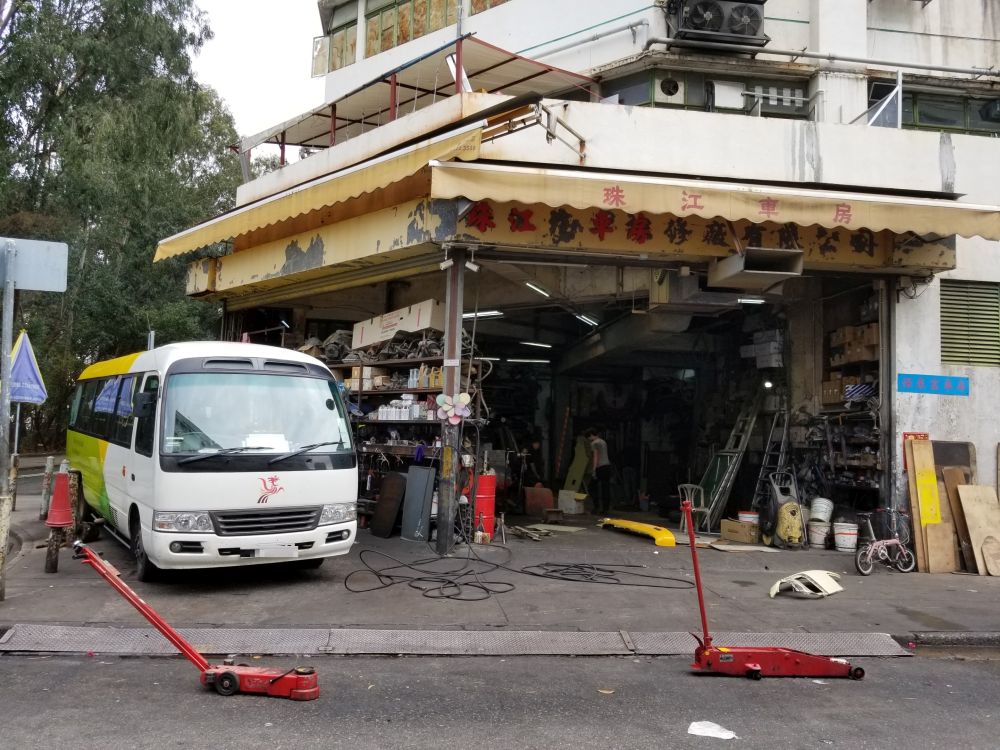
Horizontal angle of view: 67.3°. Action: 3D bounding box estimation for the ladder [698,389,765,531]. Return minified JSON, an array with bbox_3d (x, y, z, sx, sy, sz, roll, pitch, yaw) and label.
[{"bbox_3d":[3.983,1.408,12.886,0.180,2.680,0.450,31,-14,-15],"label":"ladder"}]

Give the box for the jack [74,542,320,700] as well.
[{"bbox_3d":[-2.055,1.632,5.088,1.739,0.933,0.320,1,-4,3],"label":"jack"}]

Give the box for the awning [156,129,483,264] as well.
[{"bbox_3d":[-2.881,-2.689,11.362,8.259,1.045,1.016,-3,-7,42],"label":"awning"}]

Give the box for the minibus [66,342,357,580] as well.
[{"bbox_3d":[-4.290,0.953,10.223,2.080,2.530,6.990,4,-3,-36],"label":"minibus"}]

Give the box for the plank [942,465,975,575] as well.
[{"bbox_3d":[6.009,1.856,9.697,0.307,1.347,0.030,2,-21,-8],"label":"plank"}]

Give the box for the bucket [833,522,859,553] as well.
[{"bbox_3d":[4.593,2.159,9.987,0.320,0.360,0.320,2,-5,0],"label":"bucket"}]

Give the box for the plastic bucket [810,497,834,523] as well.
[{"bbox_3d":[4.691,1.965,10.950,0.320,0.350,0.320,8,-17,2],"label":"plastic bucket"}]

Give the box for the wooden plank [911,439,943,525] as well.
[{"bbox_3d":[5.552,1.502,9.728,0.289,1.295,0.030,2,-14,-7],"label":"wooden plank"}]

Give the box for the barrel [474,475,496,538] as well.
[{"bbox_3d":[-0.346,1.822,10.392,0.580,0.885,0.580,2,-5,0],"label":"barrel"}]

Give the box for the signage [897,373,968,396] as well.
[{"bbox_3d":[5.781,0.132,10.009,1.040,0.235,0.020,3,-4,-7],"label":"signage"}]

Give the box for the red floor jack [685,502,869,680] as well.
[{"bbox_3d":[2.068,1.637,5.807,1.390,1.270,0.360,3,-5,-7],"label":"red floor jack"}]

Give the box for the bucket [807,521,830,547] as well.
[{"bbox_3d":[4.634,2.325,10.900,0.330,0.385,0.330,2,-4,0],"label":"bucket"}]

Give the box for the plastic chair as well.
[{"bbox_3d":[3.133,2.132,12.048,0.450,0.800,0.500,3,-5,-7],"label":"plastic chair"}]

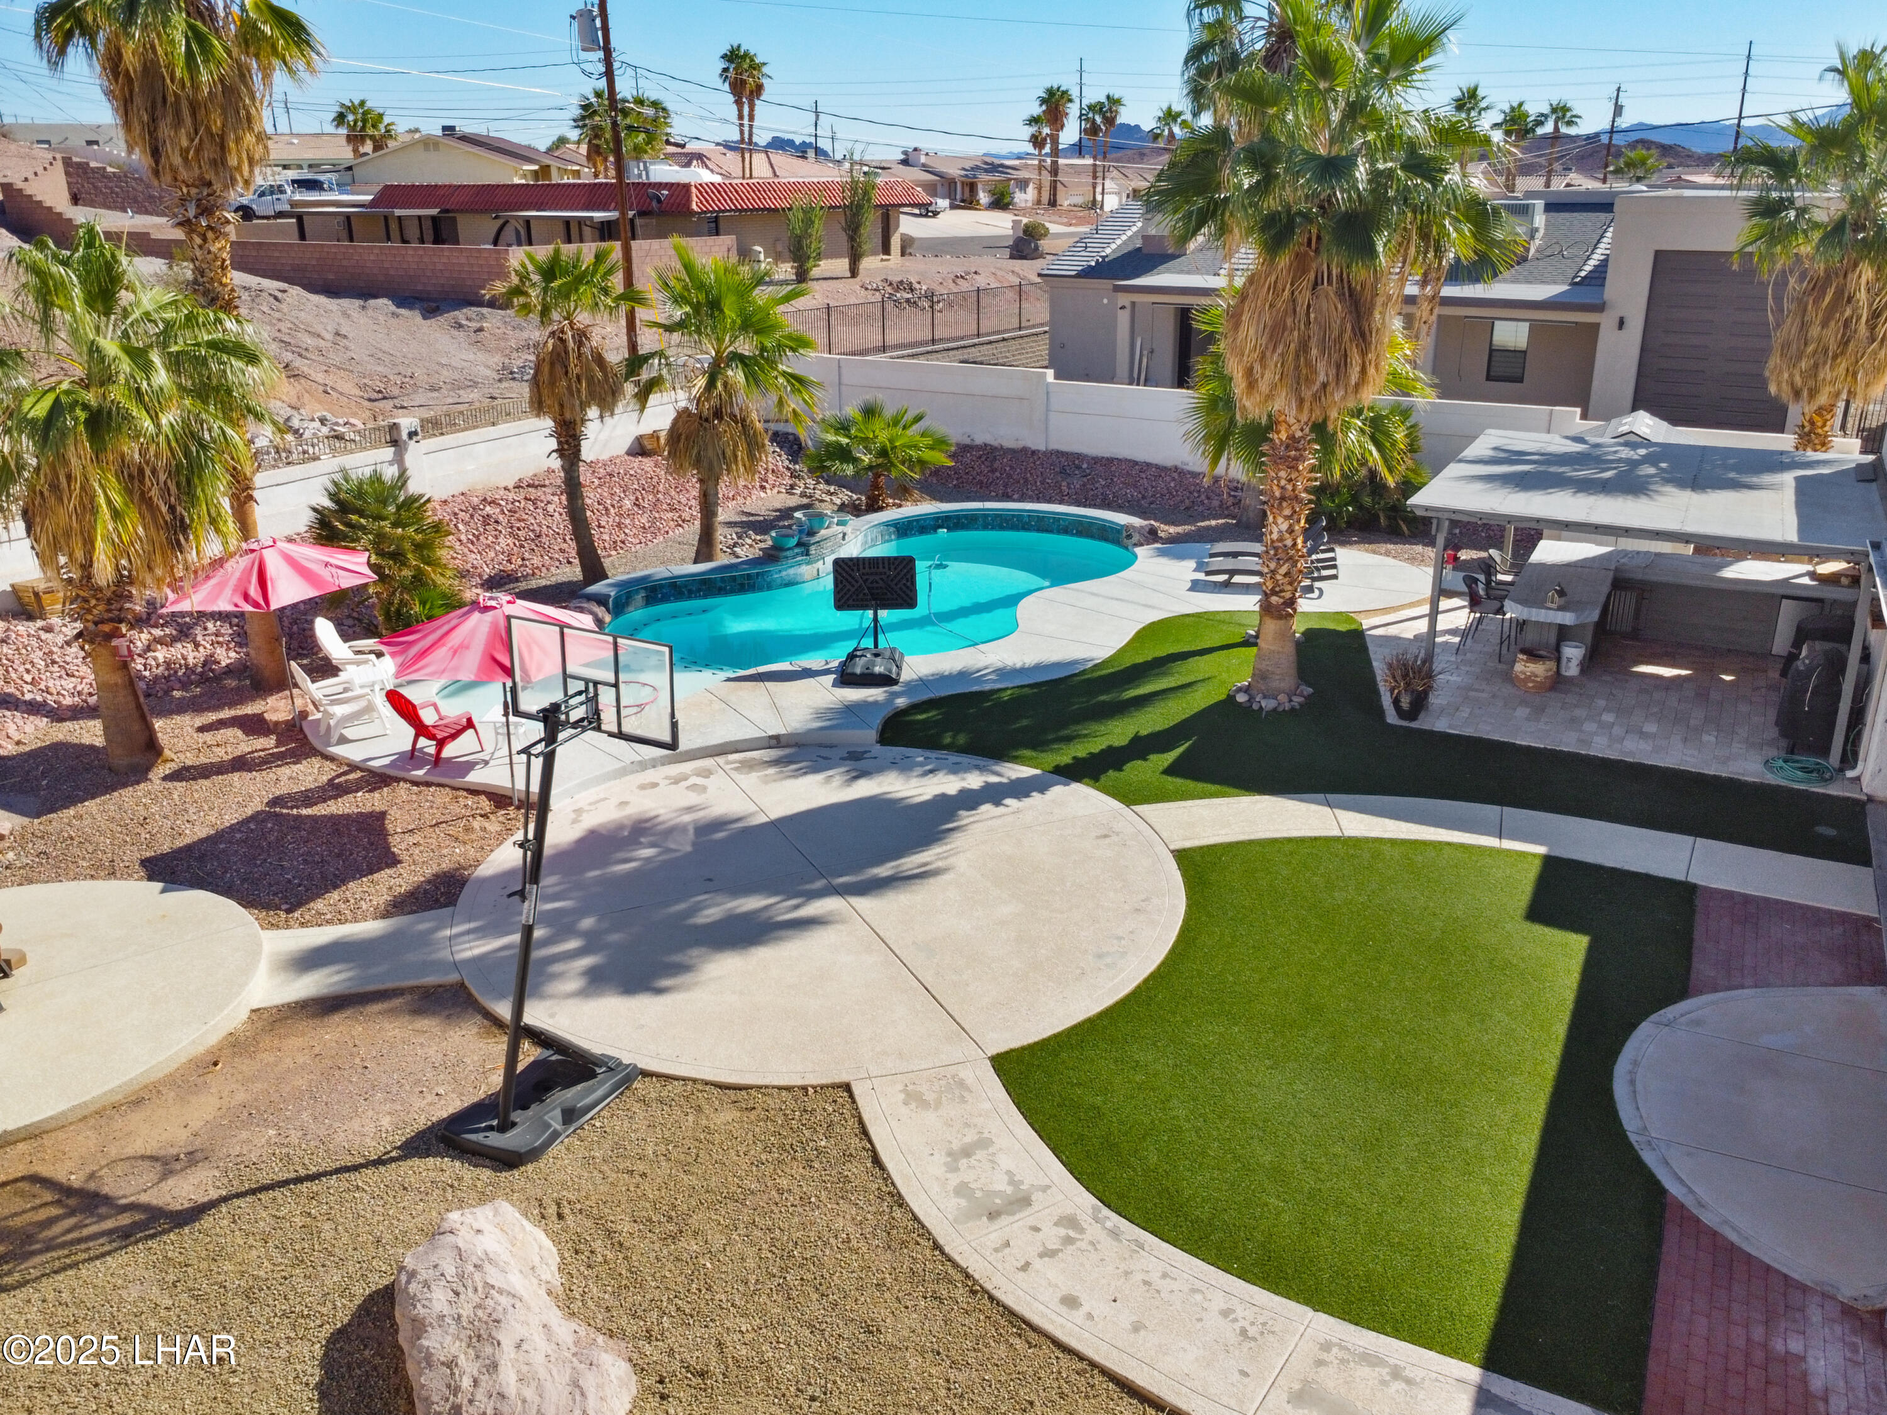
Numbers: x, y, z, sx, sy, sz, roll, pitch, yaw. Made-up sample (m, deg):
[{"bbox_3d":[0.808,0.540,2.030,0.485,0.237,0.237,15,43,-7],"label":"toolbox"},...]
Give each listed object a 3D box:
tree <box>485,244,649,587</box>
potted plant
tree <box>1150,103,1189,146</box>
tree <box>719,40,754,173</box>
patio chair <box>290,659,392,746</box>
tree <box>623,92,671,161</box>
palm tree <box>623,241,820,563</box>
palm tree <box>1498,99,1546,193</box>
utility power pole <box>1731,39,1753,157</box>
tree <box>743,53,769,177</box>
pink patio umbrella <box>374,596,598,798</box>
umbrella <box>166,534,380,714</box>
[{"bbox_3d":[-5.562,-4.402,20.010,2.500,5.070,2.500,-1,19,0],"label":"tree"},{"bbox_3d":[5.267,-0.257,14.929,0.640,0.780,0.640,-1,19,0],"label":"potted plant"},{"bbox_3d":[18.123,-44.104,106.742,2.800,9.140,2.800,-1,22,0],"label":"tree"},{"bbox_3d":[-13.248,-37.263,87.425,2.500,12.730,2.500,-1,22,0],"label":"tree"},{"bbox_3d":[-6.984,-0.121,15.177,0.850,0.960,0.760,-13,23,-31],"label":"patio chair"},{"bbox_3d":[-17.194,-31.890,74.890,3.000,6.057,3.000,-1,21,0],"label":"tree"},{"bbox_3d":[-3.477,-4.525,19.882,3.100,4.740,3.000,-1,22,0],"label":"palm tree"},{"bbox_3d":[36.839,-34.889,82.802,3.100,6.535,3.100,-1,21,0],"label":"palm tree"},{"bbox_3d":[80.932,-59.266,133.349,0.550,15.400,0.550,-1,19,0],"label":"utility power pole"},{"bbox_3d":[-14.955,-45.506,104.790,2.400,12.400,2.400,-1,19,0],"label":"tree"},{"bbox_3d":[-4.534,-0.060,13.694,2.600,2.340,2.600,-1,22,0],"label":"pink patio umbrella"},{"bbox_3d":[-7.834,-0.854,15.458,2.454,2.355,2.454,-1,21,0],"label":"umbrella"}]

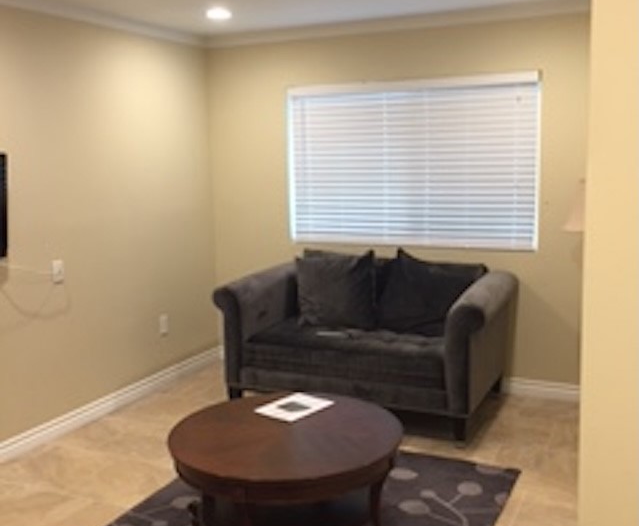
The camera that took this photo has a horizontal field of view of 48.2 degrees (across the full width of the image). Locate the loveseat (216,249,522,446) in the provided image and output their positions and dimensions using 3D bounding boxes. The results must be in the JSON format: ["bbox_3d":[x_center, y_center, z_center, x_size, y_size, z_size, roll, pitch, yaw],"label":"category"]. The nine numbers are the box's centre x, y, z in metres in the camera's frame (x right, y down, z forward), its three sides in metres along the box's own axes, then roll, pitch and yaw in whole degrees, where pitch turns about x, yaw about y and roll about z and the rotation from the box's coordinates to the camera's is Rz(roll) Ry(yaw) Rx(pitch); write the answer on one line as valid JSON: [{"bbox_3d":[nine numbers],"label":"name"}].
[{"bbox_3d":[0.290,0.437,4.508,1.711,0.898,0.848,3,10,25],"label":"loveseat"}]

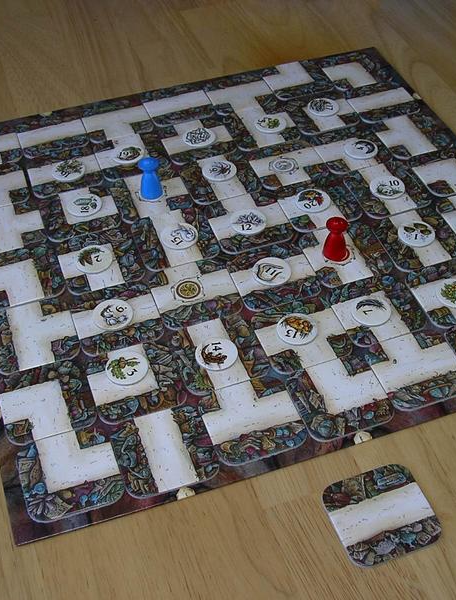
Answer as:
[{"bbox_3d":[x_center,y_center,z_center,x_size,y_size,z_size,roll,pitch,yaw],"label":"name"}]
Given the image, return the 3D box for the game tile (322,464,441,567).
[{"bbox_3d":[0.076,0.106,0.433,0.049,0.002,0.049,-14,47,-13],"label":"game tile"}]

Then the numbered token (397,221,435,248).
[{"bbox_3d":[0.124,-0.043,0.578,0.024,0.002,0.024,-1,46,1],"label":"numbered token"}]

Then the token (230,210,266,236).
[{"bbox_3d":[0.014,-0.052,0.589,0.024,0.002,0.024,-1,46,1],"label":"token"}]

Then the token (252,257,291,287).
[{"bbox_3d":[0.028,-0.018,0.556,0.024,0.002,0.024,-1,46,1],"label":"token"}]

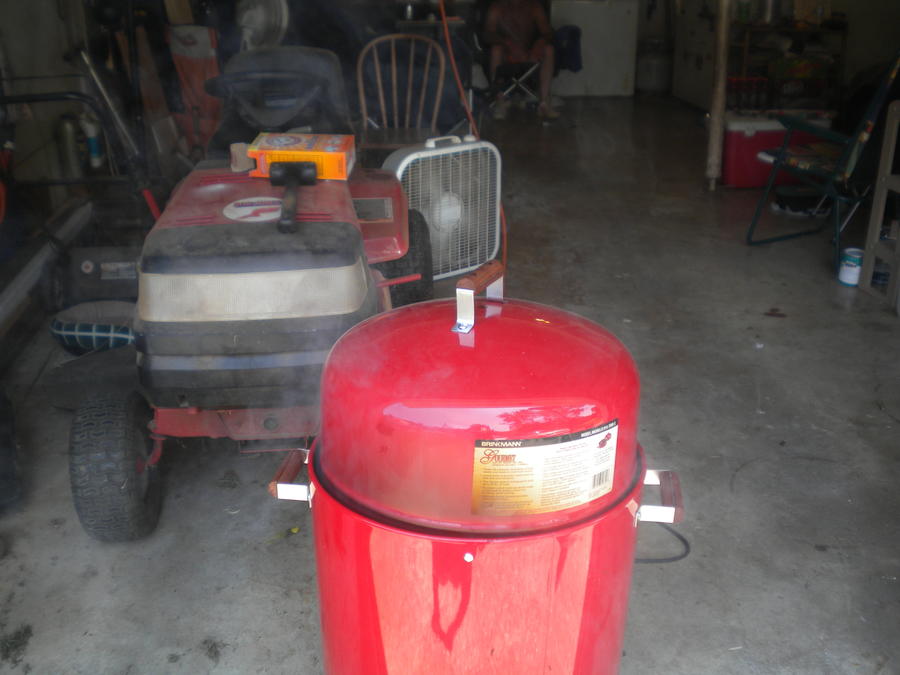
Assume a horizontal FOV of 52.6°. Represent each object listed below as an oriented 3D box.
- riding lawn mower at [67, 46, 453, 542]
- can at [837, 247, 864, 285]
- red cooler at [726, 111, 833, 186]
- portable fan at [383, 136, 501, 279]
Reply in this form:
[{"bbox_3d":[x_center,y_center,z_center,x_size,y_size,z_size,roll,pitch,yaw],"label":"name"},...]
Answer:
[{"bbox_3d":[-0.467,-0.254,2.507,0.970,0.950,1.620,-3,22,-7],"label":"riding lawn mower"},{"bbox_3d":[1.610,-0.277,3.607,0.109,0.124,0.109,9,24,23],"label":"can"},{"bbox_3d":[1.871,-1.095,5.273,0.580,0.380,0.360,1,22,5],"label":"red cooler"},{"bbox_3d":[-0.029,-0.526,3.671,0.522,0.570,0.115,-17,27,-35],"label":"portable fan"}]

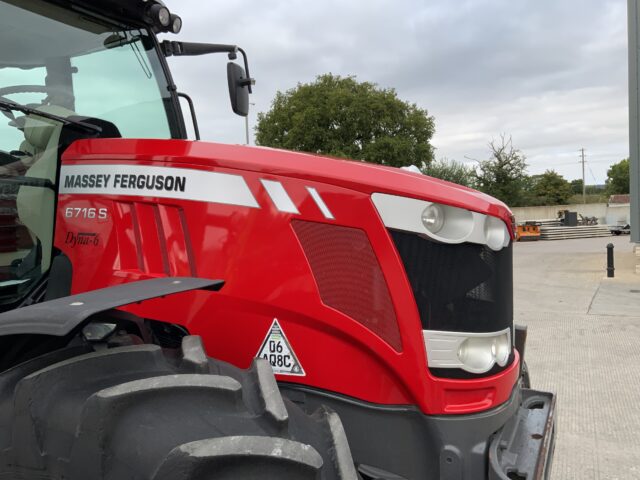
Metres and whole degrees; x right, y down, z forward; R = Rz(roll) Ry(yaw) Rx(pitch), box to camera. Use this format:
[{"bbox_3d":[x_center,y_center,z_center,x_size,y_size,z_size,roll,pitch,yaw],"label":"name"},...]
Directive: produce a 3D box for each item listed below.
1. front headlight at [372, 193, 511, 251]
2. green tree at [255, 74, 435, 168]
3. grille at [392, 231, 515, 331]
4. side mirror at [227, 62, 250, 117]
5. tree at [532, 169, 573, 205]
[{"bbox_3d":[0.418,-0.061,1.782,0.380,0.220,0.360,-1,2,26],"label":"front headlight"},{"bbox_3d":[1.746,-6.104,41.871,14.000,13.200,13.000,-2,1,0],"label":"green tree"},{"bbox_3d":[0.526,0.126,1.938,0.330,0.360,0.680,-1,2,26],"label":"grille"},{"bbox_3d":[-0.537,-1.038,3.675,0.100,0.370,0.200,-2,2,18],"label":"side mirror"},{"bbox_3d":[24.983,-4.033,57.957,4.600,6.400,4.500,-2,1,0],"label":"tree"}]

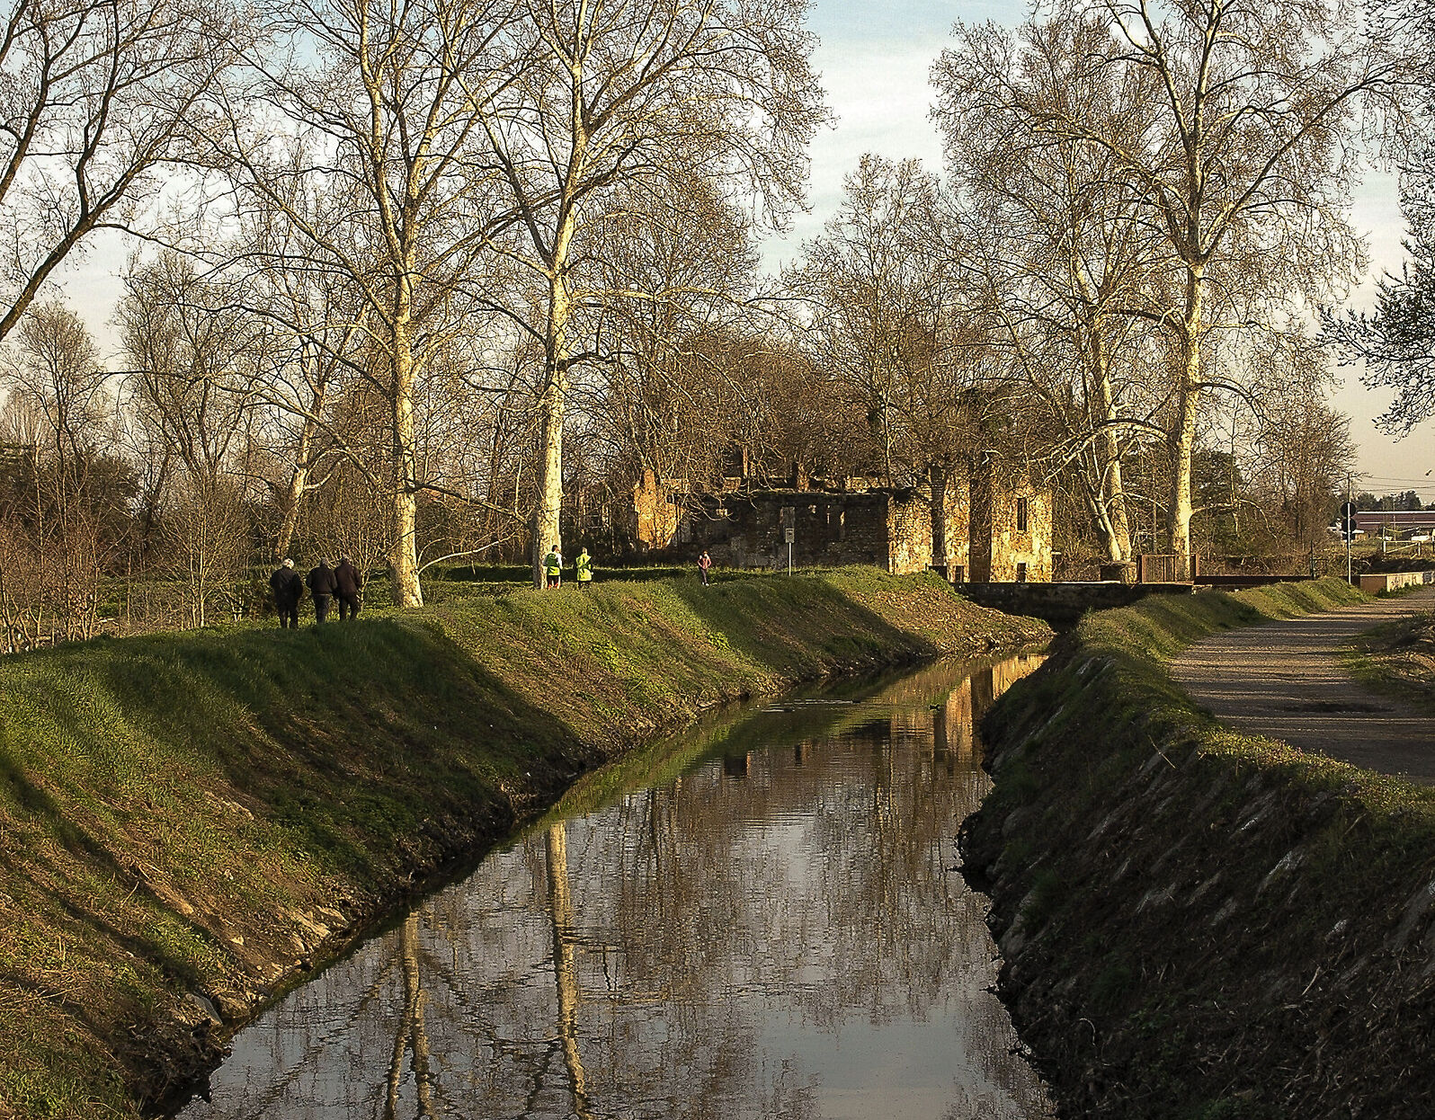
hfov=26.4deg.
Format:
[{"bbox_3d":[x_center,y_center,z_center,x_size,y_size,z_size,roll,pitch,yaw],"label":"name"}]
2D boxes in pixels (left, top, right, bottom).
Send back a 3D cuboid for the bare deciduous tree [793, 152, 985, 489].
[{"bbox_3d":[12.376,-14.765,222.000,14.213,29.897,13.787,-1,1,0],"label":"bare deciduous tree"}]

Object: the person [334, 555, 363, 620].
[{"bbox_3d":[-9.165,0.707,76.000,0.640,1.710,0.500,-1,1,5],"label":"person"}]

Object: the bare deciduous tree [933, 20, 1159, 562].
[{"bbox_3d":[17.678,-14.215,163.000,12.325,29.239,11.956,-1,1,0],"label":"bare deciduous tree"}]

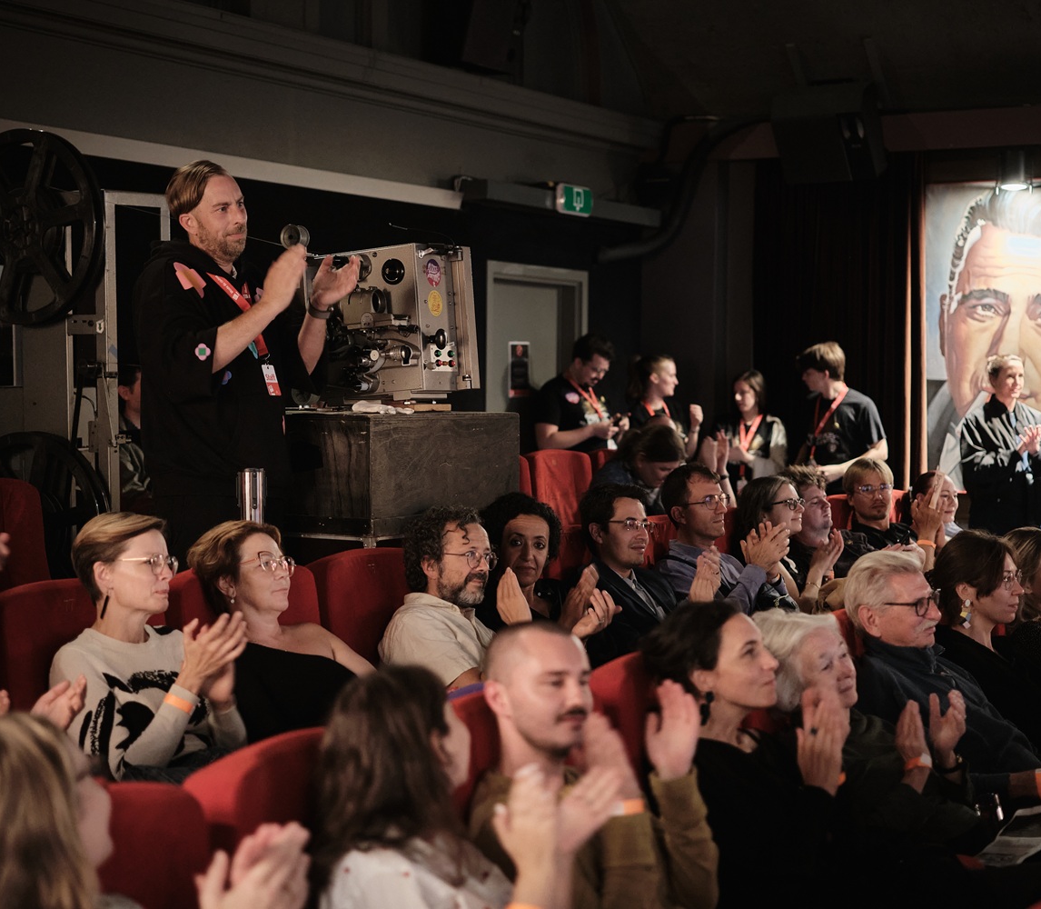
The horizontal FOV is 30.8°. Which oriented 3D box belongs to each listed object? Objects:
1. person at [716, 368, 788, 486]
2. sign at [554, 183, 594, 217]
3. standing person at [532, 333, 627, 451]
[{"bbox_3d":[1.115,0.402,9.402,0.440,1.650,0.320,1,2,25],"label":"person"},{"bbox_3d":[0.272,-1.264,9.400,0.060,0.155,0.300,1,2,32],"label":"sign"},{"bbox_3d":[0.308,0.360,8.505,0.390,1.800,0.480,2,3,41],"label":"standing person"}]

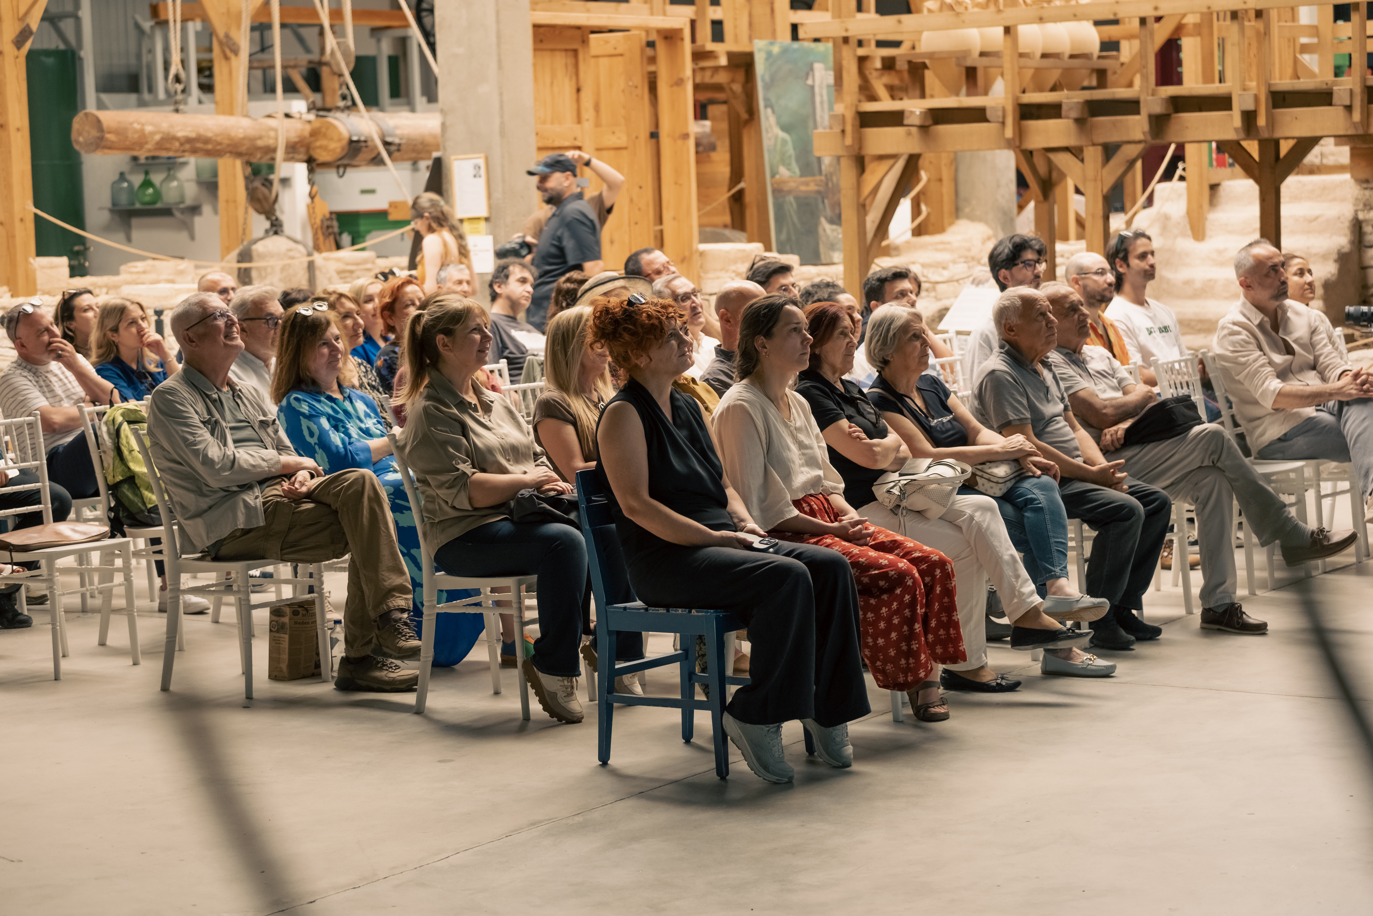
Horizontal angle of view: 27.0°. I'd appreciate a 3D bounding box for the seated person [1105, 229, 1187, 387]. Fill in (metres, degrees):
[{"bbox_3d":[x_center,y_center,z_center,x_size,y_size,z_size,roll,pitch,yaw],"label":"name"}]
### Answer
[{"bbox_3d":[2.120,-0.341,13.184,0.800,1.370,0.500,1,6,38],"label":"seated person"}]

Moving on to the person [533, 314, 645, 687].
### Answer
[{"bbox_3d":[-0.189,0.120,9.808,0.760,1.275,0.480,2,6,33],"label":"person"}]

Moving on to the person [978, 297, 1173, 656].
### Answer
[{"bbox_3d":[1.331,0.021,10.014,0.700,1.250,0.520,1,6,33],"label":"person"}]

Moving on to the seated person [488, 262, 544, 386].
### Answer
[{"bbox_3d":[-0.644,-0.320,14.239,0.820,1.340,0.520,2,6,33],"label":"seated person"}]

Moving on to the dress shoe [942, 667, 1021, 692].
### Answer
[{"bbox_3d":[0.972,0.725,9.424,0.267,0.072,0.088,0,6,20],"label":"dress shoe"}]

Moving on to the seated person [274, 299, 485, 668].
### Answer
[{"bbox_3d":[-1.103,0.085,10.342,0.880,1.300,0.520,2,7,38],"label":"seated person"}]

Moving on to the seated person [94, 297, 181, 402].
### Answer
[{"bbox_3d":[-2.185,-0.029,12.086,0.800,1.290,0.500,1,6,38],"label":"seated person"}]

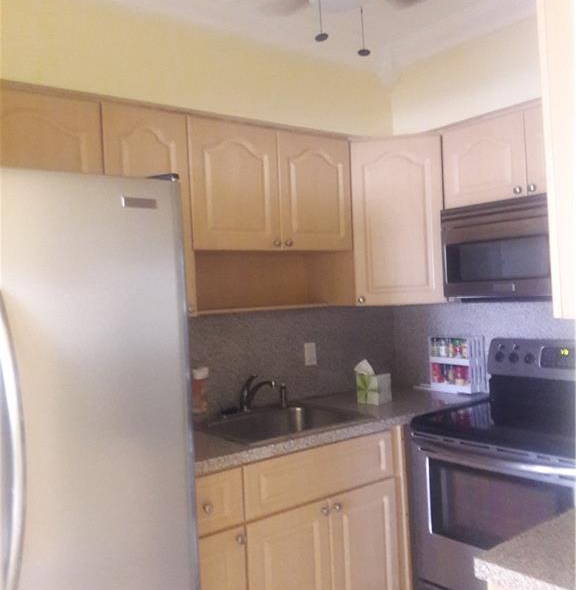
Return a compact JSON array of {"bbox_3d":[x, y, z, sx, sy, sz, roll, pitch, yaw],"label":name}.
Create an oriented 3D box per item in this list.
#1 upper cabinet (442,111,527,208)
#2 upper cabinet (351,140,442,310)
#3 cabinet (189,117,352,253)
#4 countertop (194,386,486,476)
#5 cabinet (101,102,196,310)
[{"bbox_3d":[0.944,-0.555,2.711,0.325,0.336,0.400,-2,0,-38],"label":"upper cabinet"},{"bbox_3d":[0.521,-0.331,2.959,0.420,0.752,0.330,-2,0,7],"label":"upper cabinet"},{"bbox_3d":[-0.133,-0.428,2.700,0.824,0.505,0.325,-2,0,-38],"label":"cabinet"},{"bbox_3d":[0.146,0.522,2.682,1.690,0.042,0.640,-2,0,-38],"label":"countertop"},{"bbox_3d":[-0.586,-0.287,2.346,0.335,0.752,0.325,-2,0,-38],"label":"cabinet"}]

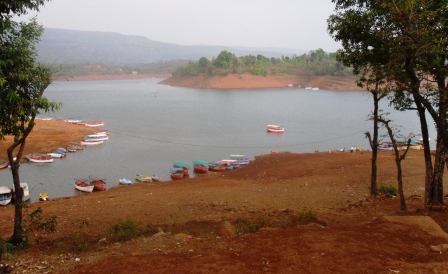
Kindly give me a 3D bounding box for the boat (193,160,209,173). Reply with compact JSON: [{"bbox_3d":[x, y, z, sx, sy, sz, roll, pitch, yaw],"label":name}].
[{"bbox_3d":[-4.233,5.330,81.465,1.600,2.000,4.800,-5,10,-30],"label":"boat"}]

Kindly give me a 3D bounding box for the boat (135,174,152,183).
[{"bbox_3d":[-13.426,6.711,75.674,3.000,1.000,1.600,5,10,32],"label":"boat"}]

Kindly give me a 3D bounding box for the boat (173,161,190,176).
[{"bbox_3d":[-7.564,5.446,80.235,1.700,1.900,5.000,-4,10,-25],"label":"boat"}]

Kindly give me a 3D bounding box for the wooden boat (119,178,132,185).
[{"bbox_3d":[-15.999,7.085,73.368,2.400,0.950,1.450,5,10,32],"label":"wooden boat"}]

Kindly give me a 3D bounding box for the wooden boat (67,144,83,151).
[{"bbox_3d":[-33.207,2.618,101.302,3.800,1.100,1.500,4,9,22],"label":"wooden boat"}]

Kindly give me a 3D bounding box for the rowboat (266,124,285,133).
[{"bbox_3d":[15.069,-2.472,132.389,5.600,2.200,1.800,5,10,30],"label":"rowboat"}]

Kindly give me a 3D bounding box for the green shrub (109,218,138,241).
[{"bbox_3d":[-2.884,2.655,13.000,0.820,0.620,0.720,0,9,0],"label":"green shrub"}]

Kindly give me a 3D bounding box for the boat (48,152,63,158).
[{"bbox_3d":[-35.163,3.470,95.092,4.200,1.300,1.600,4,10,25],"label":"boat"}]

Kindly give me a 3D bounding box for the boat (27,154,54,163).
[{"bbox_3d":[-36.273,4.316,89.575,4.900,1.300,1.700,2,9,13],"label":"boat"}]

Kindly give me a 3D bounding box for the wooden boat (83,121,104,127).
[{"bbox_3d":[-40.676,-3.769,142.933,5.400,1.100,1.700,-1,9,-9],"label":"wooden boat"}]

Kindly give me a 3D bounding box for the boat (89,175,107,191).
[{"bbox_3d":[-19.540,7.097,70.115,1.650,1.900,4.700,-5,10,-32],"label":"boat"}]

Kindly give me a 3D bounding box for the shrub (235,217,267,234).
[{"bbox_3d":[0.702,2.350,12.000,0.820,0.400,0.600,0,9,0],"label":"shrub"}]

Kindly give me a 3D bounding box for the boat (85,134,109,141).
[{"bbox_3d":[-32.444,0.150,115.414,5.600,1.700,1.800,-2,9,-12],"label":"boat"}]

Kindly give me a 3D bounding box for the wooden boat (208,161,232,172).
[{"bbox_3d":[-0.741,5.176,82.981,4.600,1.600,1.700,5,10,28],"label":"wooden boat"}]

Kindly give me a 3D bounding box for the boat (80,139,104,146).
[{"bbox_3d":[-32.369,1.303,111.440,5.500,1.000,1.600,-3,9,-18],"label":"boat"}]

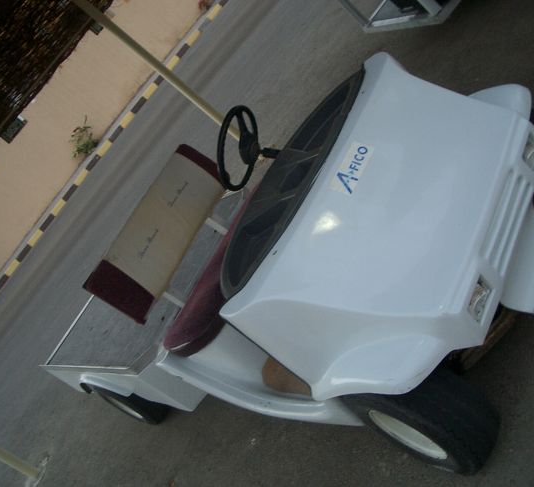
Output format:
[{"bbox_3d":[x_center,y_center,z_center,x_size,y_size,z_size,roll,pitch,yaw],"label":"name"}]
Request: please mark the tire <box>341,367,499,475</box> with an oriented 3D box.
[{"bbox_3d":[0.468,0.508,2.001,0.205,0.455,0.460,-57,20,-18],"label":"tire"}]

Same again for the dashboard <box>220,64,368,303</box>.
[{"bbox_3d":[0.119,-0.185,2.315,0.420,0.240,1.070,-19,36,57],"label":"dashboard"}]

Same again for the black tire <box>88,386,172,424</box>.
[{"bbox_3d":[-0.824,0.945,4.083,0.460,0.455,0.205,-19,36,57],"label":"black tire"}]

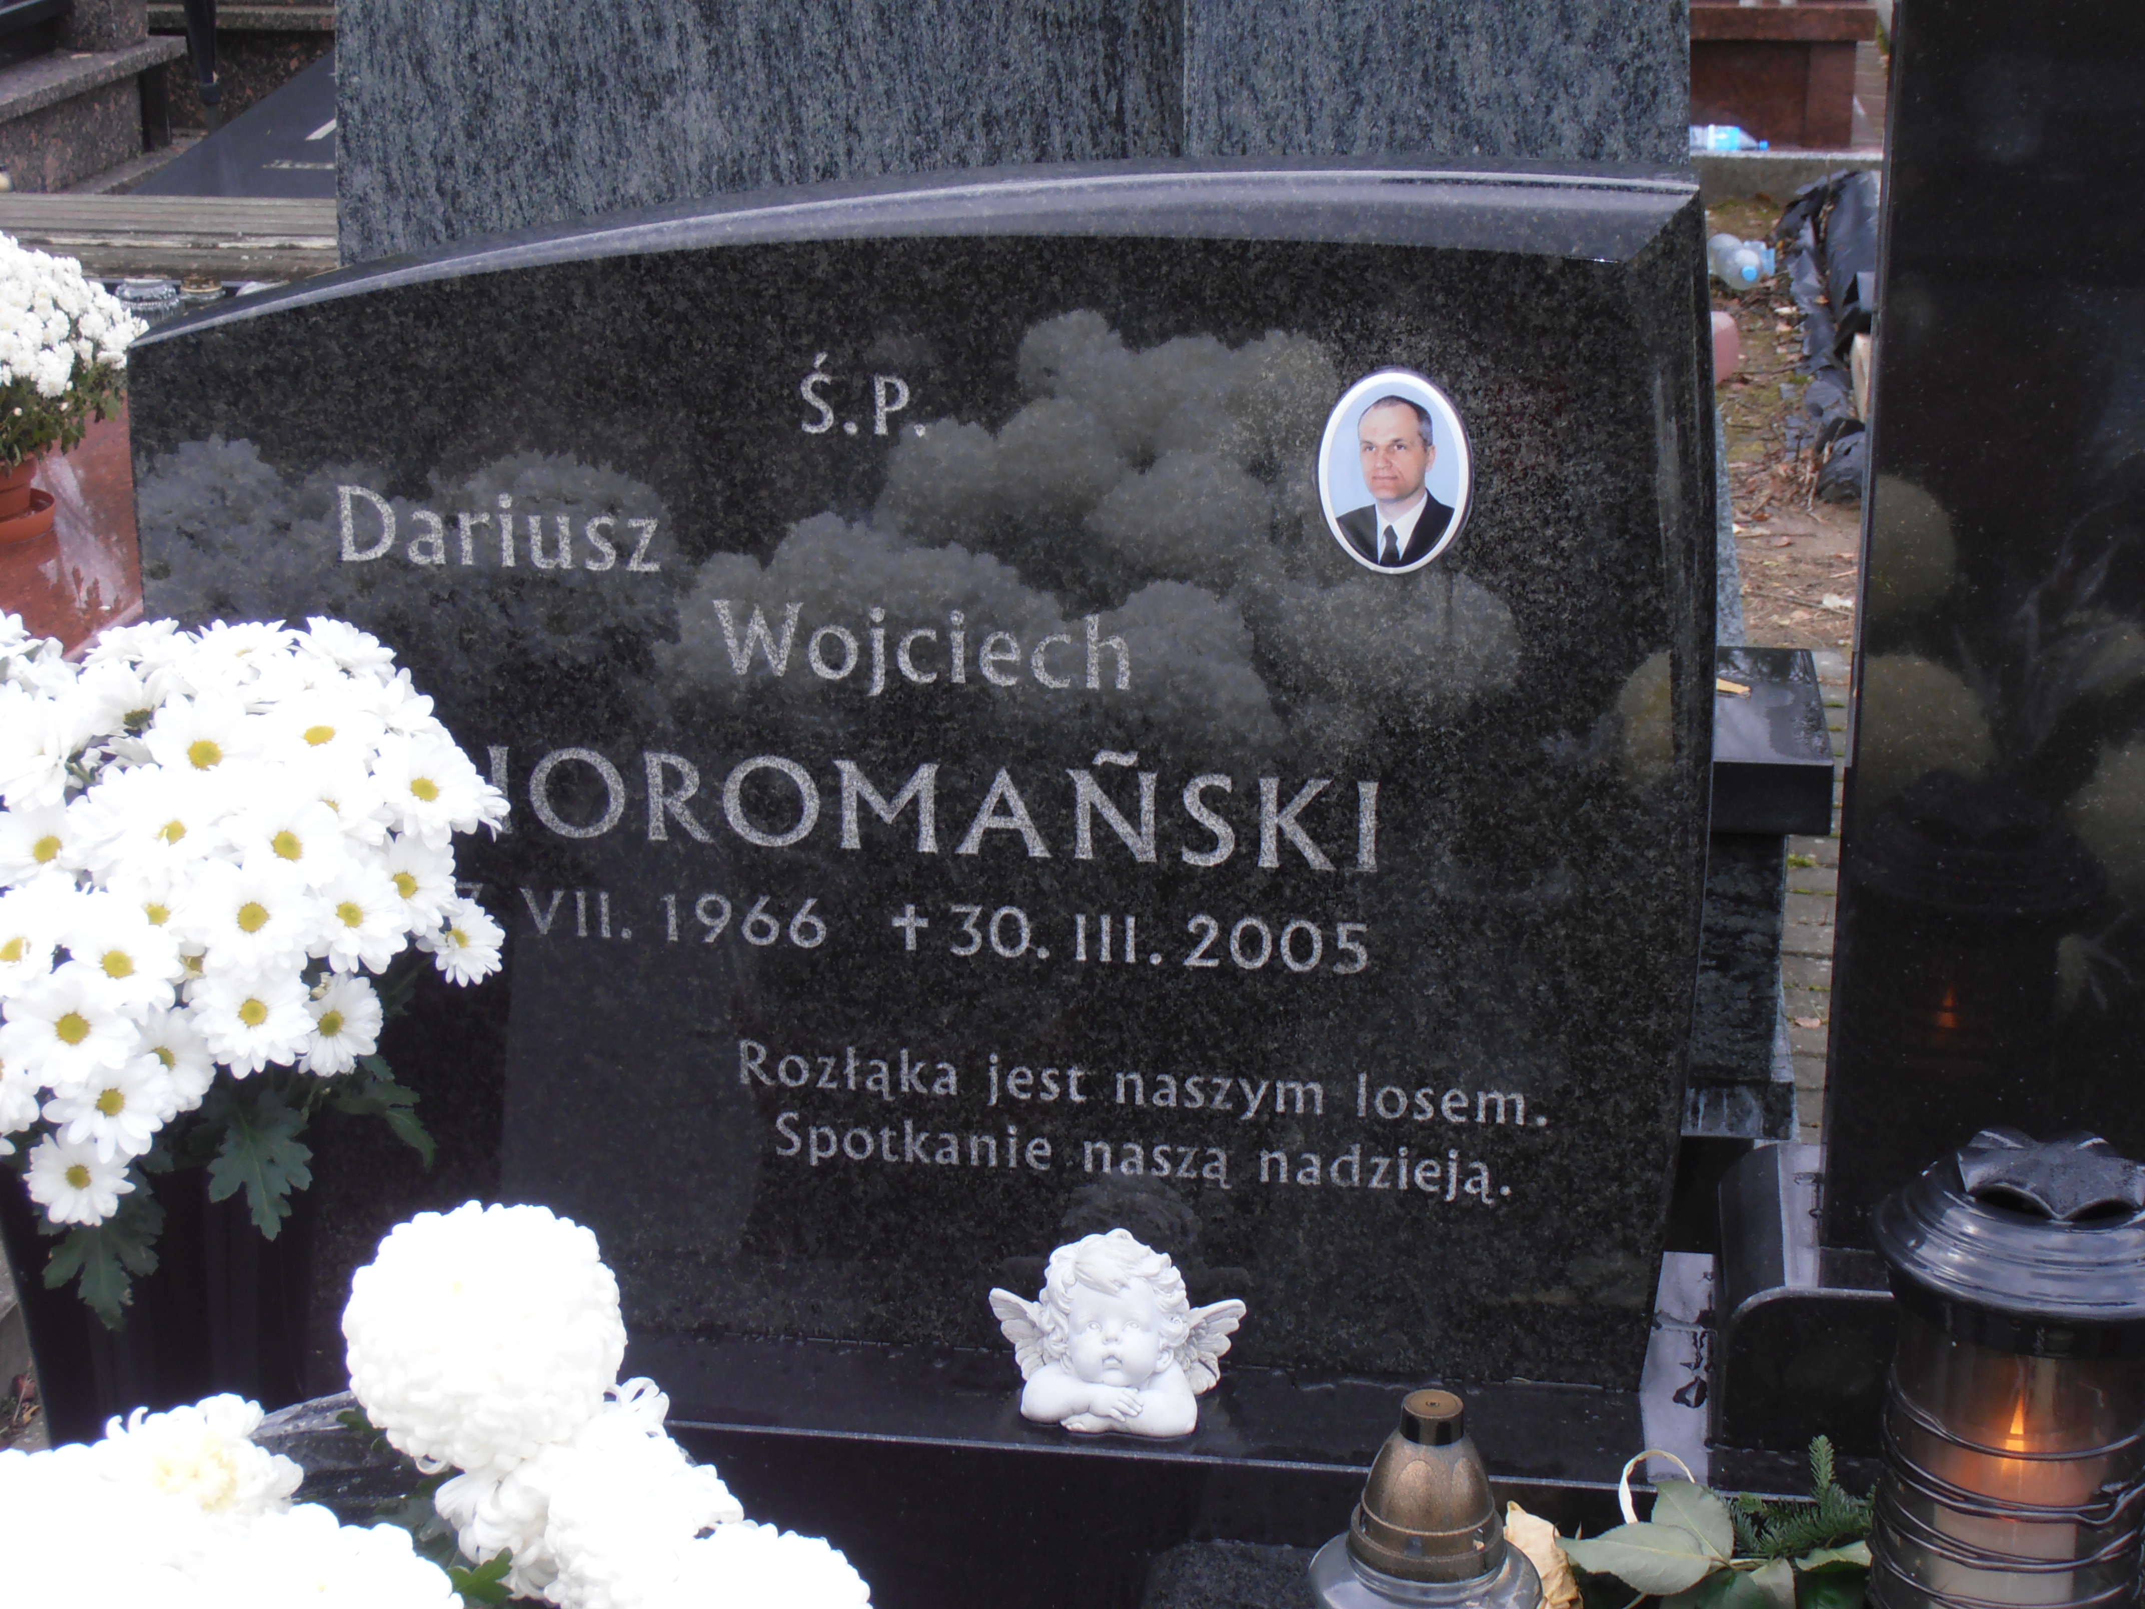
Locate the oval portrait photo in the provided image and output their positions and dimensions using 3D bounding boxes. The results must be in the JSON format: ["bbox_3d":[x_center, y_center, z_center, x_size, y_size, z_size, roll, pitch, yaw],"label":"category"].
[{"bbox_3d":[0.188,-0.194,2.501,0.090,0.120,0.011,2,18,8],"label":"oval portrait photo"}]

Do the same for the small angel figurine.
[{"bbox_3d":[0.023,0.317,2.627,0.160,0.108,0.090,3,18,8],"label":"small angel figurine"}]

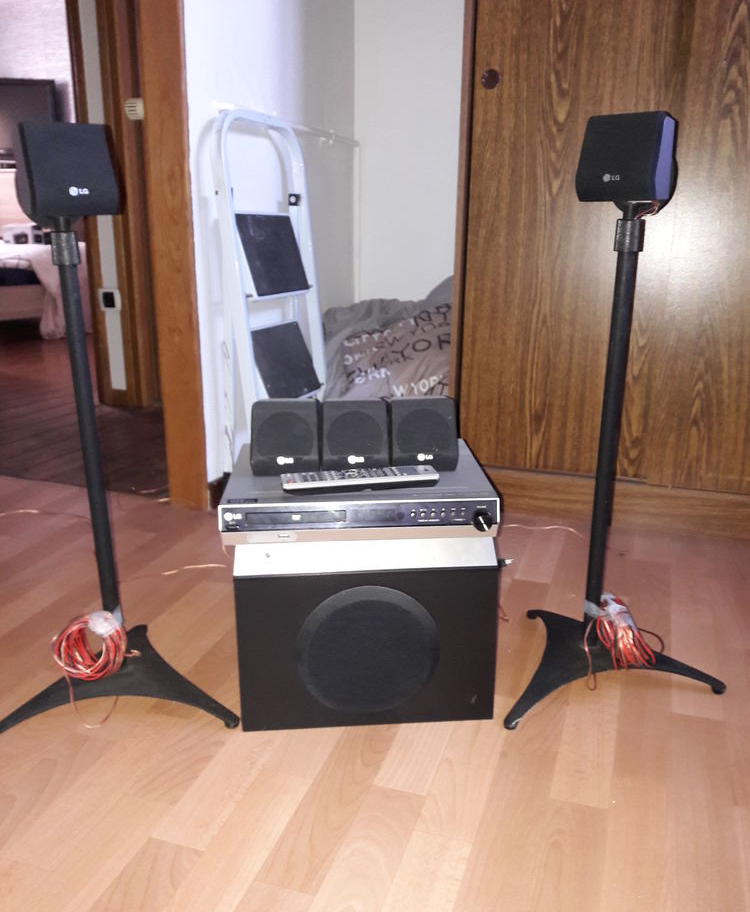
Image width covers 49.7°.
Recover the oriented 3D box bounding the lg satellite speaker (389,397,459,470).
[{"bbox_3d":[0.069,-0.038,1.186,0.098,0.101,0.083,-1,17,-2],"label":"lg satellite speaker"}]

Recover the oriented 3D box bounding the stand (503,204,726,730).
[{"bbox_3d":[0.305,-0.016,1.169,0.344,0.700,0.302,-5,18,-14],"label":"stand"}]

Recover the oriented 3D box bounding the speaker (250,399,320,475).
[{"bbox_3d":[-0.129,-0.035,1.179,0.098,0.101,0.083,-1,17,-2],"label":"speaker"}]

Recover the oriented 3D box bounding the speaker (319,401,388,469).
[{"bbox_3d":[-0.029,-0.037,1.186,0.098,0.101,0.083,-1,17,-2],"label":"speaker"}]

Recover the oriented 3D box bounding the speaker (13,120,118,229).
[{"bbox_3d":[-0.359,-0.333,0.944,0.098,0.101,0.083,-10,20,-29],"label":"speaker"}]

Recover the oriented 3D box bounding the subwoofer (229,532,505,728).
[{"bbox_3d":[-0.019,0.203,1.217,0.343,0.257,0.300,-2,17,-4],"label":"subwoofer"}]

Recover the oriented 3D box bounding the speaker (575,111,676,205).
[{"bbox_3d":[0.313,-0.370,1.010,0.098,0.101,0.083,9,20,29],"label":"speaker"}]

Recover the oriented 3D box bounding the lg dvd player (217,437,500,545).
[{"bbox_3d":[-0.026,0.048,1.183,0.362,0.060,0.292,-1,17,-3],"label":"lg dvd player"}]

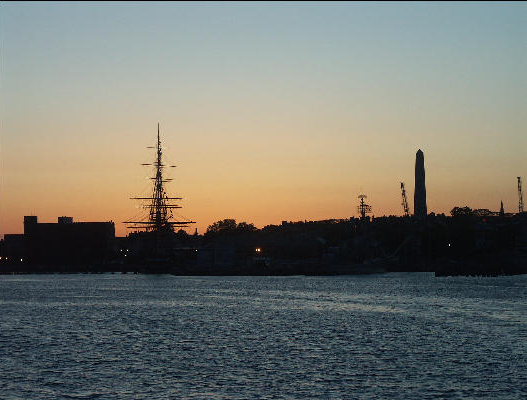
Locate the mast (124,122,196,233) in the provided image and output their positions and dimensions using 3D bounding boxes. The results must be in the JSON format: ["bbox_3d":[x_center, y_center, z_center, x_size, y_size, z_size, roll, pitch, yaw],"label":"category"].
[{"bbox_3d":[-42.991,-7.751,643.000,29.500,48.160,18.000,0,-2,0],"label":"mast"}]

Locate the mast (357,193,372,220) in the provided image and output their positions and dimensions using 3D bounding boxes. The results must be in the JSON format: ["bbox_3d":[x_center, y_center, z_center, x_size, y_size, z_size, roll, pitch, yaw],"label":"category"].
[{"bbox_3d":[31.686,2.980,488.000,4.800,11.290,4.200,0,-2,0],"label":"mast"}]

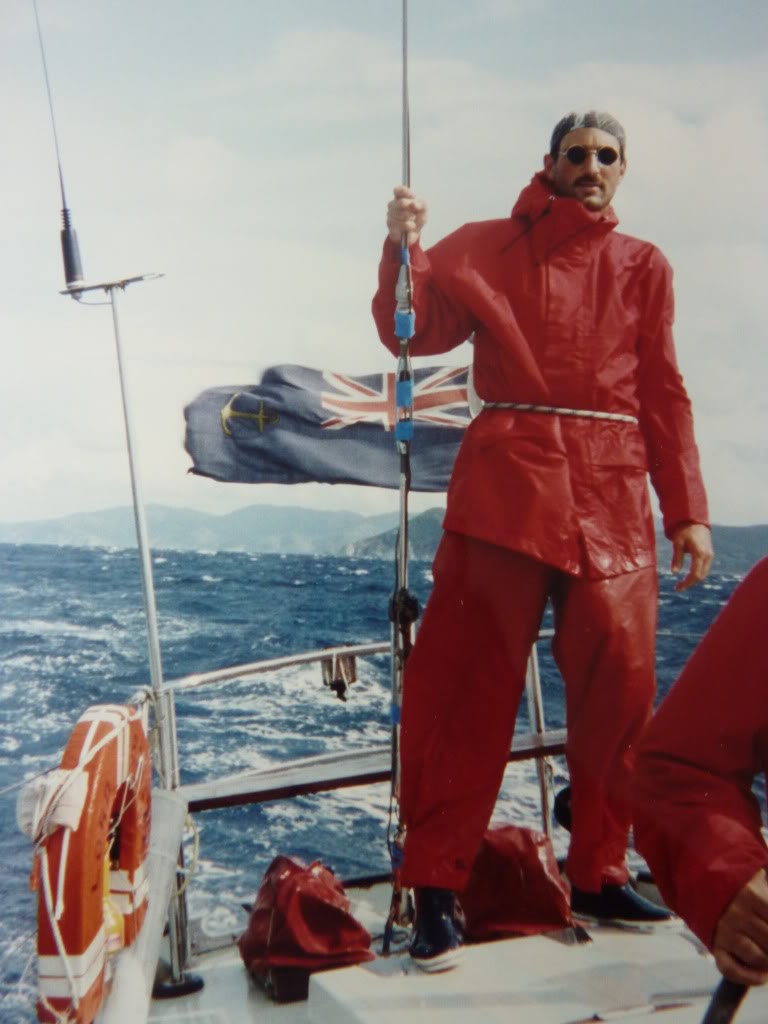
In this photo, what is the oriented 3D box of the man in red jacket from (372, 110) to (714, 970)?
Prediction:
[{"bbox_3d":[0.342,0.022,1.575,0.710,1.810,0.500,2,-3,7],"label":"man in red jacket"}]

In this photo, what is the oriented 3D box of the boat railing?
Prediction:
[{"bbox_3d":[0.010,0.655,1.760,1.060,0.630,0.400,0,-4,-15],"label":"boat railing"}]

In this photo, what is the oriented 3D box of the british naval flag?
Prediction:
[{"bbox_3d":[-0.158,-0.250,2.170,0.880,0.400,0.200,2,-3,-5],"label":"british naval flag"}]

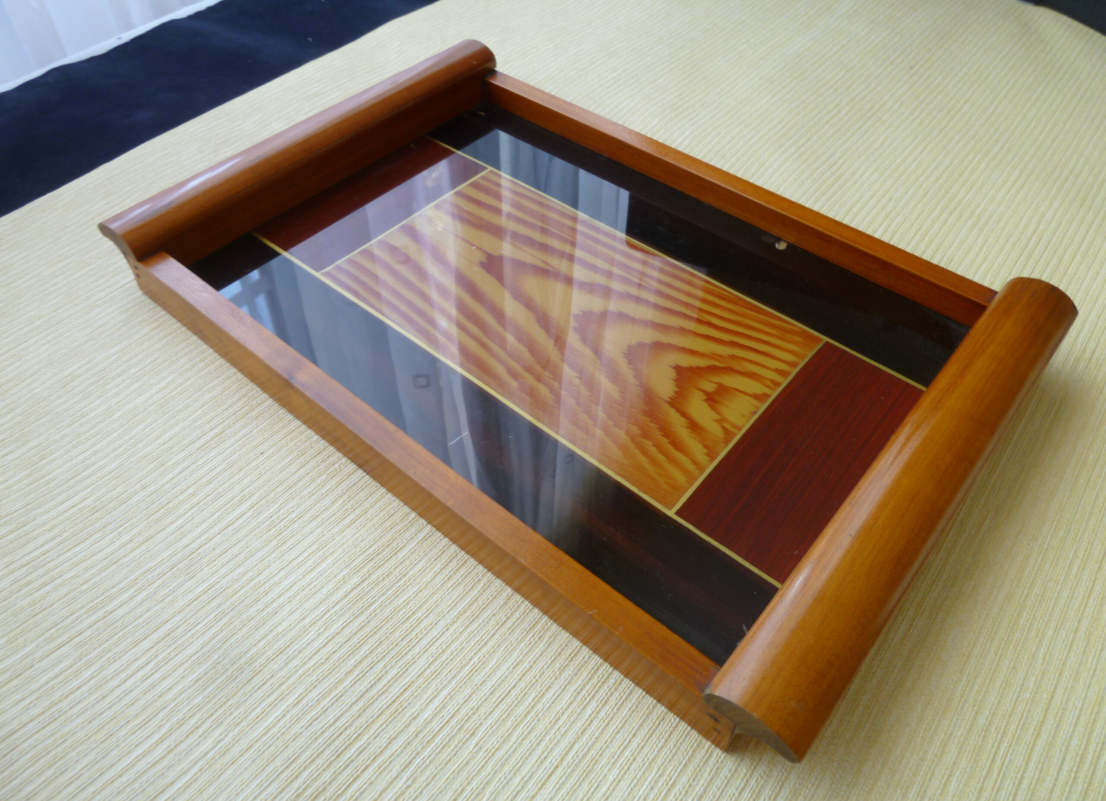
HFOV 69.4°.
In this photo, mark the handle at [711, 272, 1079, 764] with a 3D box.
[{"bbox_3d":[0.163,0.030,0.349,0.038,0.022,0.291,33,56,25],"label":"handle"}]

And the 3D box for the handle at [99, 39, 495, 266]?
[{"bbox_3d":[-0.148,-0.172,0.517,0.036,0.022,0.291,33,56,25],"label":"handle"}]

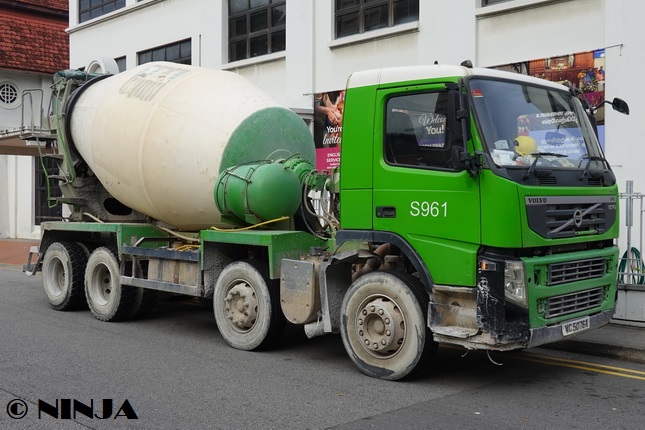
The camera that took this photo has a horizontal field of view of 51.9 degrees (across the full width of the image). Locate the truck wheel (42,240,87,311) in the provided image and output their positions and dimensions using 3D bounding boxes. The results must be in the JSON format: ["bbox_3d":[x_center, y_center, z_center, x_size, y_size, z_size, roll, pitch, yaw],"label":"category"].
[{"bbox_3d":[-4.132,0.992,10.647,1.040,1.040,0.280,1,1,42],"label":"truck wheel"}]

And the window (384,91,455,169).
[{"bbox_3d":[0.876,-0.762,6.007,0.780,0.720,0.060,1,-3,42],"label":"window"}]

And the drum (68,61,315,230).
[{"bbox_3d":[-2.156,-1.086,10.258,4.500,2.420,2.420,19,13,40],"label":"drum"}]

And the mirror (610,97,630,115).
[{"bbox_3d":[3.155,-1.148,7.018,0.120,0.200,0.220,-28,-18,39],"label":"mirror"}]

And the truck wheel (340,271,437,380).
[{"bbox_3d":[0.641,1.053,6.347,1.030,1.030,0.290,1,1,42],"label":"truck wheel"}]

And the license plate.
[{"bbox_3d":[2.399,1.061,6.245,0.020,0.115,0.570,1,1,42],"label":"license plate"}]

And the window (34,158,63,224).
[{"bbox_3d":[-10.322,-0.886,25.000,1.100,2.500,0.150,-1,1,-44],"label":"window"}]

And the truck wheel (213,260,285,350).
[{"bbox_3d":[-0.831,1.034,7.682,1.030,1.030,0.290,1,1,42],"label":"truck wheel"}]

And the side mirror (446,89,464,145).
[{"bbox_3d":[1.107,-0.825,5.493,0.120,0.460,0.210,1,1,42],"label":"side mirror"}]

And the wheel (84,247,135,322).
[{"bbox_3d":[-3.111,1.005,9.721,1.040,1.040,0.280,1,1,42],"label":"wheel"}]

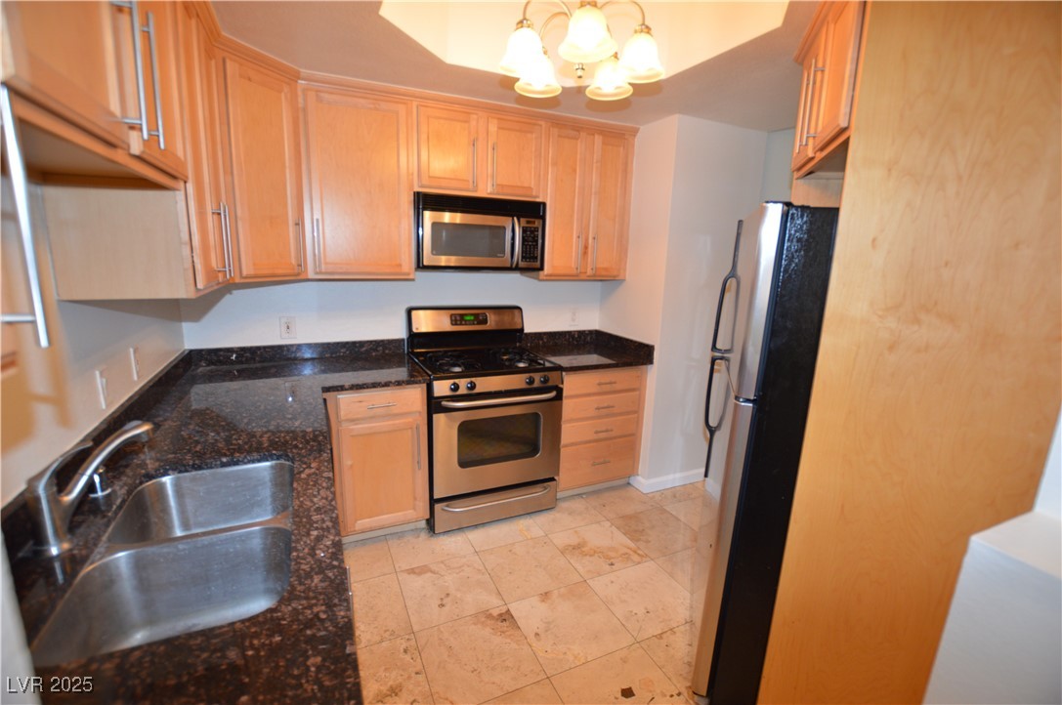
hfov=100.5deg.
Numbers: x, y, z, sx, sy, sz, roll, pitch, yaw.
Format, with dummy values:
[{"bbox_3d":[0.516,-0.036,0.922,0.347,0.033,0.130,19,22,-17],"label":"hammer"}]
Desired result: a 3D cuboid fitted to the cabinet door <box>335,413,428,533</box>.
[{"bbox_3d":[-0.754,0.632,2.272,0.387,0.580,0.020,-4,13,-26],"label":"cabinet door"}]

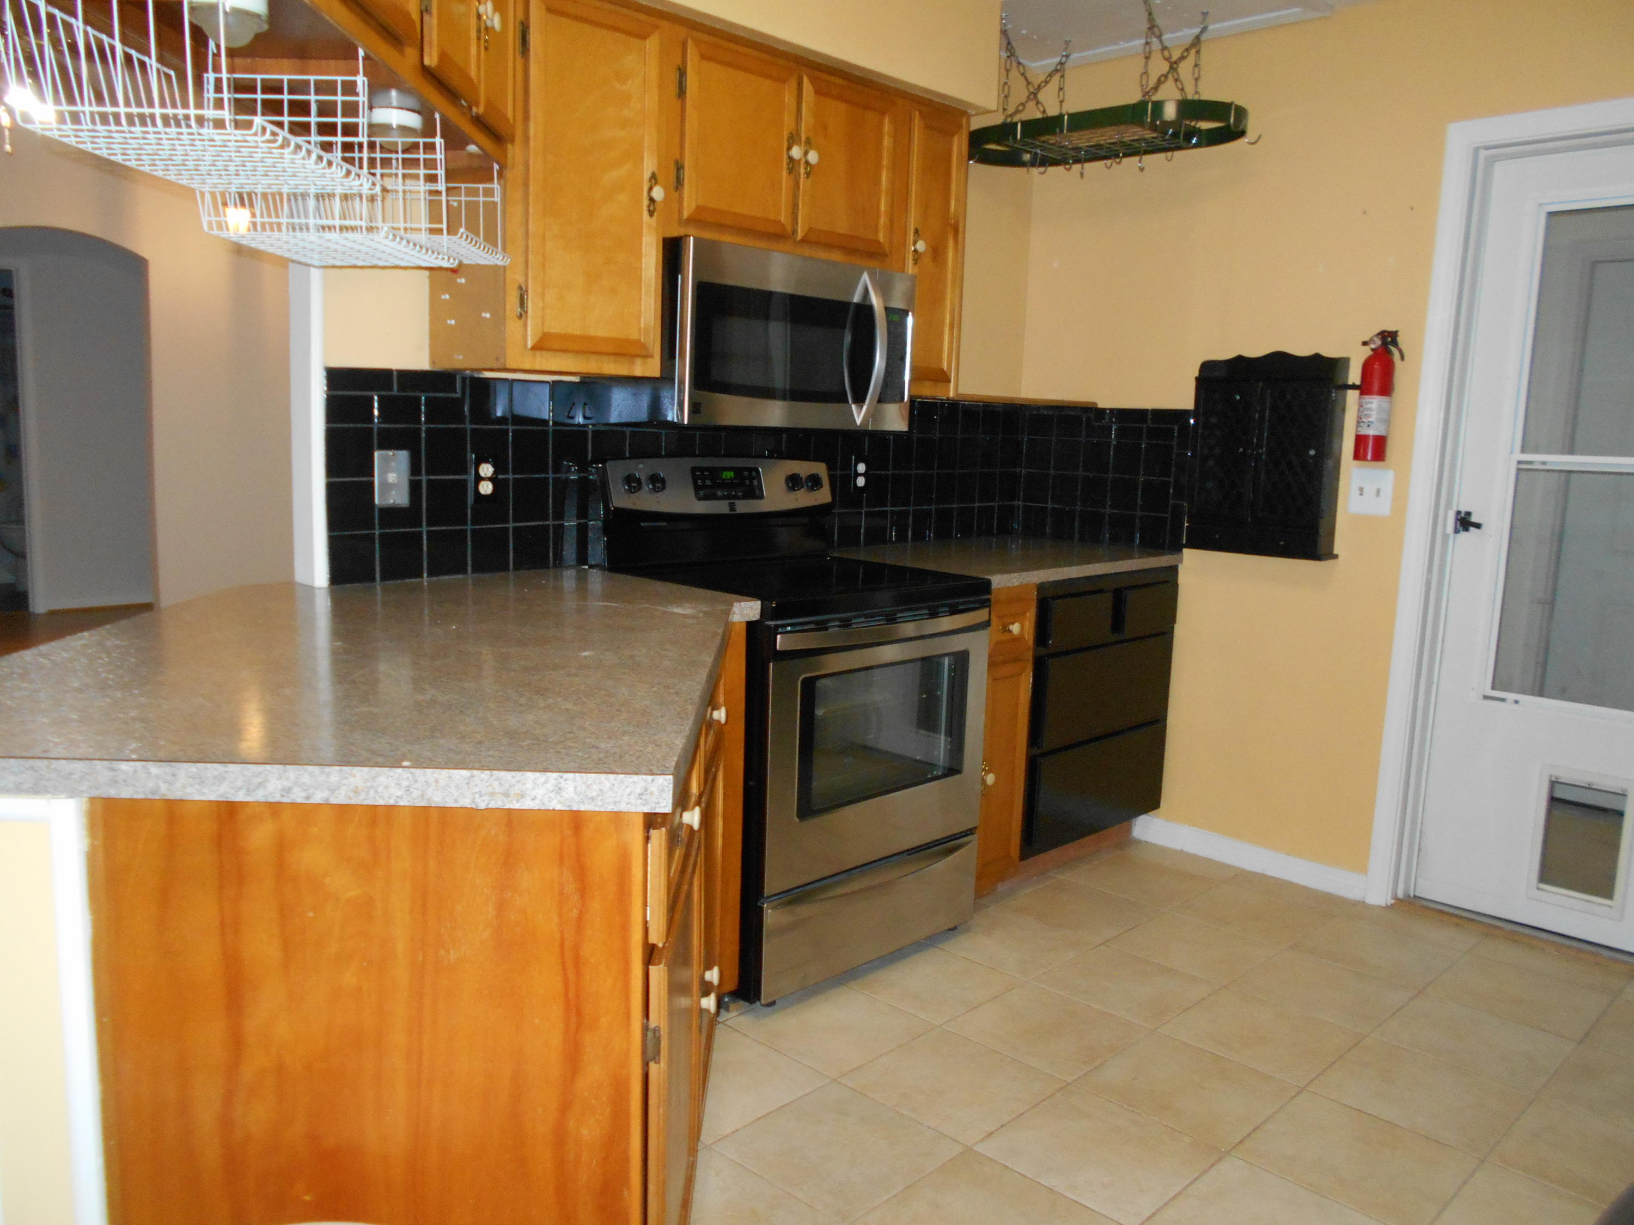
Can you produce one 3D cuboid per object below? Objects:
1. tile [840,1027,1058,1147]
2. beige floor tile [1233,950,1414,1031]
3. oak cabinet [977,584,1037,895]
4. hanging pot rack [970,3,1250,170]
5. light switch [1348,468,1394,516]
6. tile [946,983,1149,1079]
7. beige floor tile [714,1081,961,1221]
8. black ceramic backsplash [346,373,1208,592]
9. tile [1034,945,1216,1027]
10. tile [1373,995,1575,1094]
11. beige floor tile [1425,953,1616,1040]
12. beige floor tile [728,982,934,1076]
[{"bbox_3d":[0.271,0.935,2.430,0.322,0.010,0.322,9,11,44],"label":"tile"},{"bbox_3d":[1.208,0.900,2.927,0.325,0.010,0.325,10,12,44],"label":"beige floor tile"},{"bbox_3d":[0.267,0.331,3.463,0.625,0.890,0.240,10,11,44],"label":"oak cabinet"},{"bbox_3d":[0.804,-1.492,3.498,0.433,0.369,0.862,-7,12,-45],"label":"hanging pot rack"},{"bbox_3d":[1.519,-0.329,3.367,0.115,0.117,0.014,9,11,44],"label":"light switch"},{"bbox_3d":[0.501,0.909,2.663,0.322,0.010,0.322,9,11,44],"label":"tile"},{"bbox_3d":[0.039,0.975,2.224,0.325,0.010,0.325,10,12,44],"label":"beige floor tile"},{"bbox_3d":[0.067,-0.340,3.138,2.397,0.445,0.640,-7,12,-45],"label":"black ceramic backsplash"},{"bbox_3d":[0.735,0.888,2.916,0.328,0.010,0.328,10,11,44],"label":"tile"},{"bbox_3d":[1.440,0.942,2.694,0.328,0.010,0.328,10,11,44],"label":"tile"},{"bbox_3d":[1.672,0.915,2.929,0.328,0.010,0.328,10,11,44],"label":"beige floor tile"},{"bbox_3d":[0.038,0.906,2.687,0.325,0.010,0.325,10,12,44],"label":"beige floor tile"}]

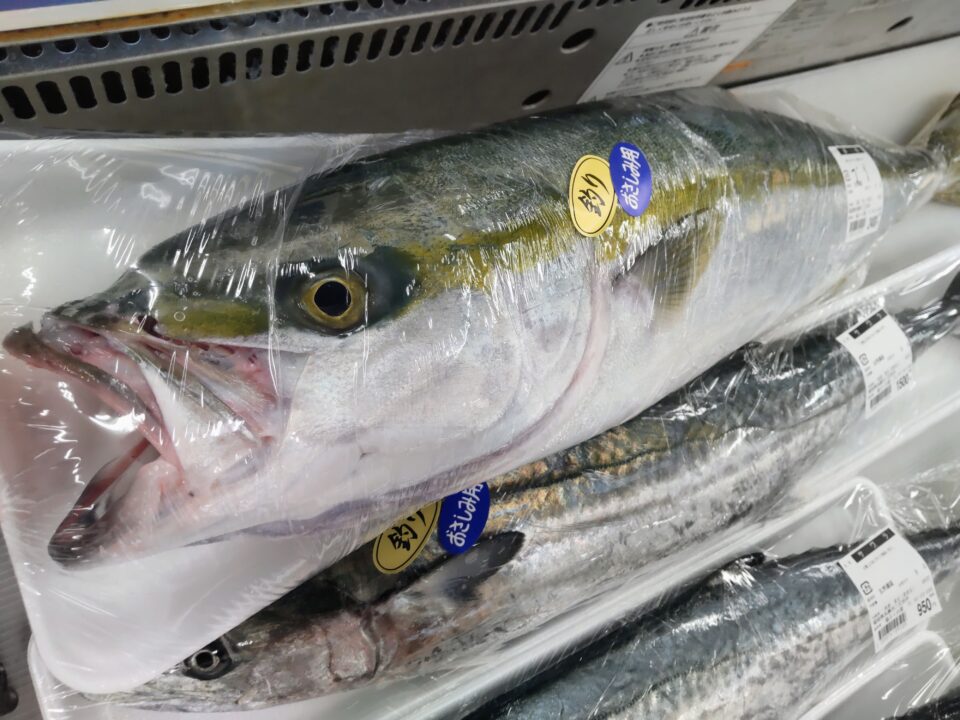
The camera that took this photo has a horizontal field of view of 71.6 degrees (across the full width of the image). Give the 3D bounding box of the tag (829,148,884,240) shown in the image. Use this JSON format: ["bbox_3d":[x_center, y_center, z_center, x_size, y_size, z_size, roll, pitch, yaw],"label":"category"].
[{"bbox_3d":[0.246,-0.110,0.432,0.060,0.008,0.060,-19,97,-40],"label":"tag"}]

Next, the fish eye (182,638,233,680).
[{"bbox_3d":[-0.115,0.125,0.280,0.018,0.008,0.015,-21,89,-9],"label":"fish eye"}]

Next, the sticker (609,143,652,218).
[{"bbox_3d":[0.069,-0.083,0.304,0.024,0.003,0.040,11,69,-21],"label":"sticker"}]

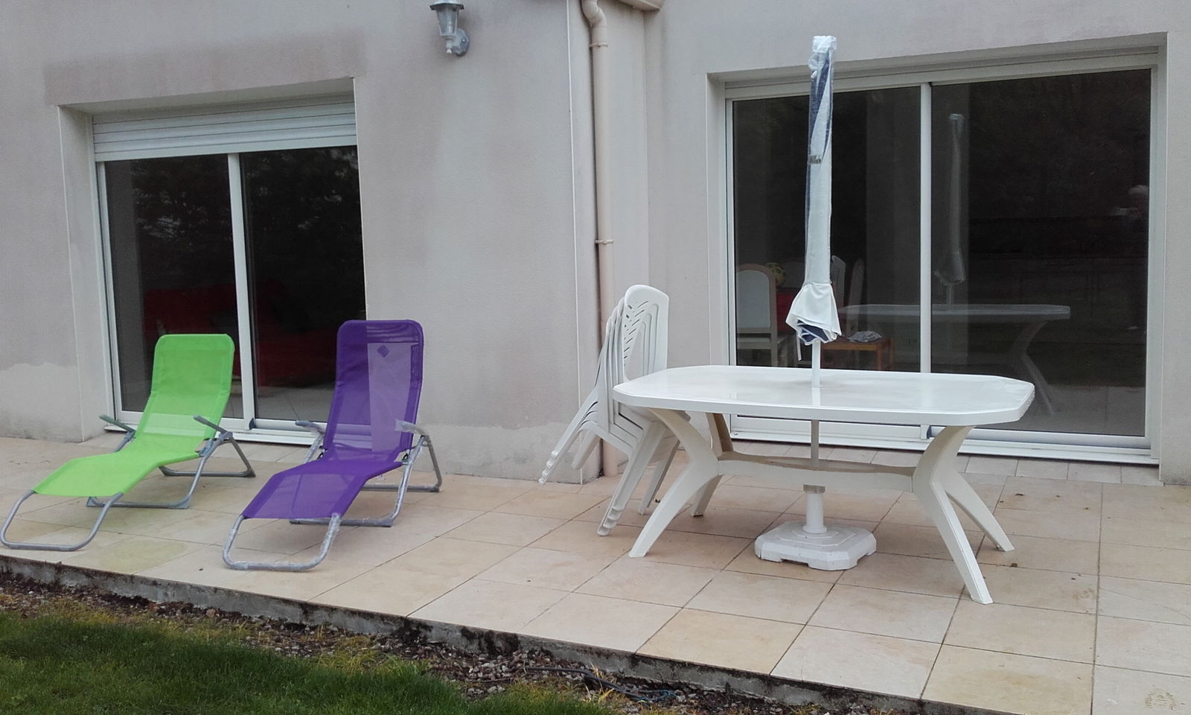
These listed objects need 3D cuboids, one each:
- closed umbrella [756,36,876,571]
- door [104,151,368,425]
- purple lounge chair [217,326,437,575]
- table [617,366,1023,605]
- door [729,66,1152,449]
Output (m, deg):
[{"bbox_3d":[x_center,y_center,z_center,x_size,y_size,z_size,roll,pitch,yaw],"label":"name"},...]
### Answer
[{"bbox_3d":[0.914,-0.227,4.132,0.450,2.130,0.450,1,7,28],"label":"closed umbrella"},{"bbox_3d":[-2.450,-0.485,6.780,2.400,1.980,0.130,1,7,25],"label":"door"},{"bbox_3d":[-1.240,0.358,4.903,0.590,0.950,1.480,-1,7,12],"label":"purple lounge chair"},{"bbox_3d":[0.953,0.470,4.230,1.640,0.725,0.940,1,7,28],"label":"table"},{"bbox_3d":[1.980,-0.555,6.030,2.420,2.140,0.130,1,7,25],"label":"door"}]

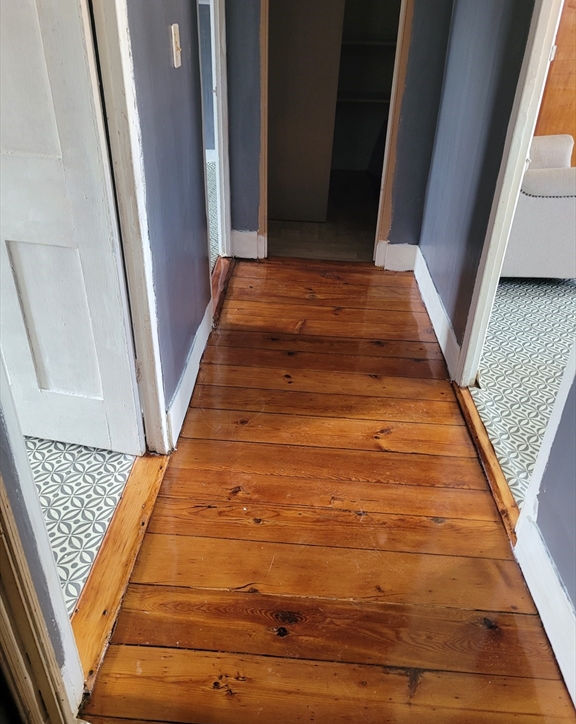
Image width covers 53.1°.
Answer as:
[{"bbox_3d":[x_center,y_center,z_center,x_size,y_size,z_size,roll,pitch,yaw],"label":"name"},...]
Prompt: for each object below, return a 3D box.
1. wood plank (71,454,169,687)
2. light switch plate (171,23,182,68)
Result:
[{"bbox_3d":[-0.488,0.539,1.644,0.103,0.022,0.787,3,32,2],"label":"wood plank"},{"bbox_3d":[-0.348,-0.988,1.802,0.012,0.115,0.075,3,32,2],"label":"light switch plate"}]

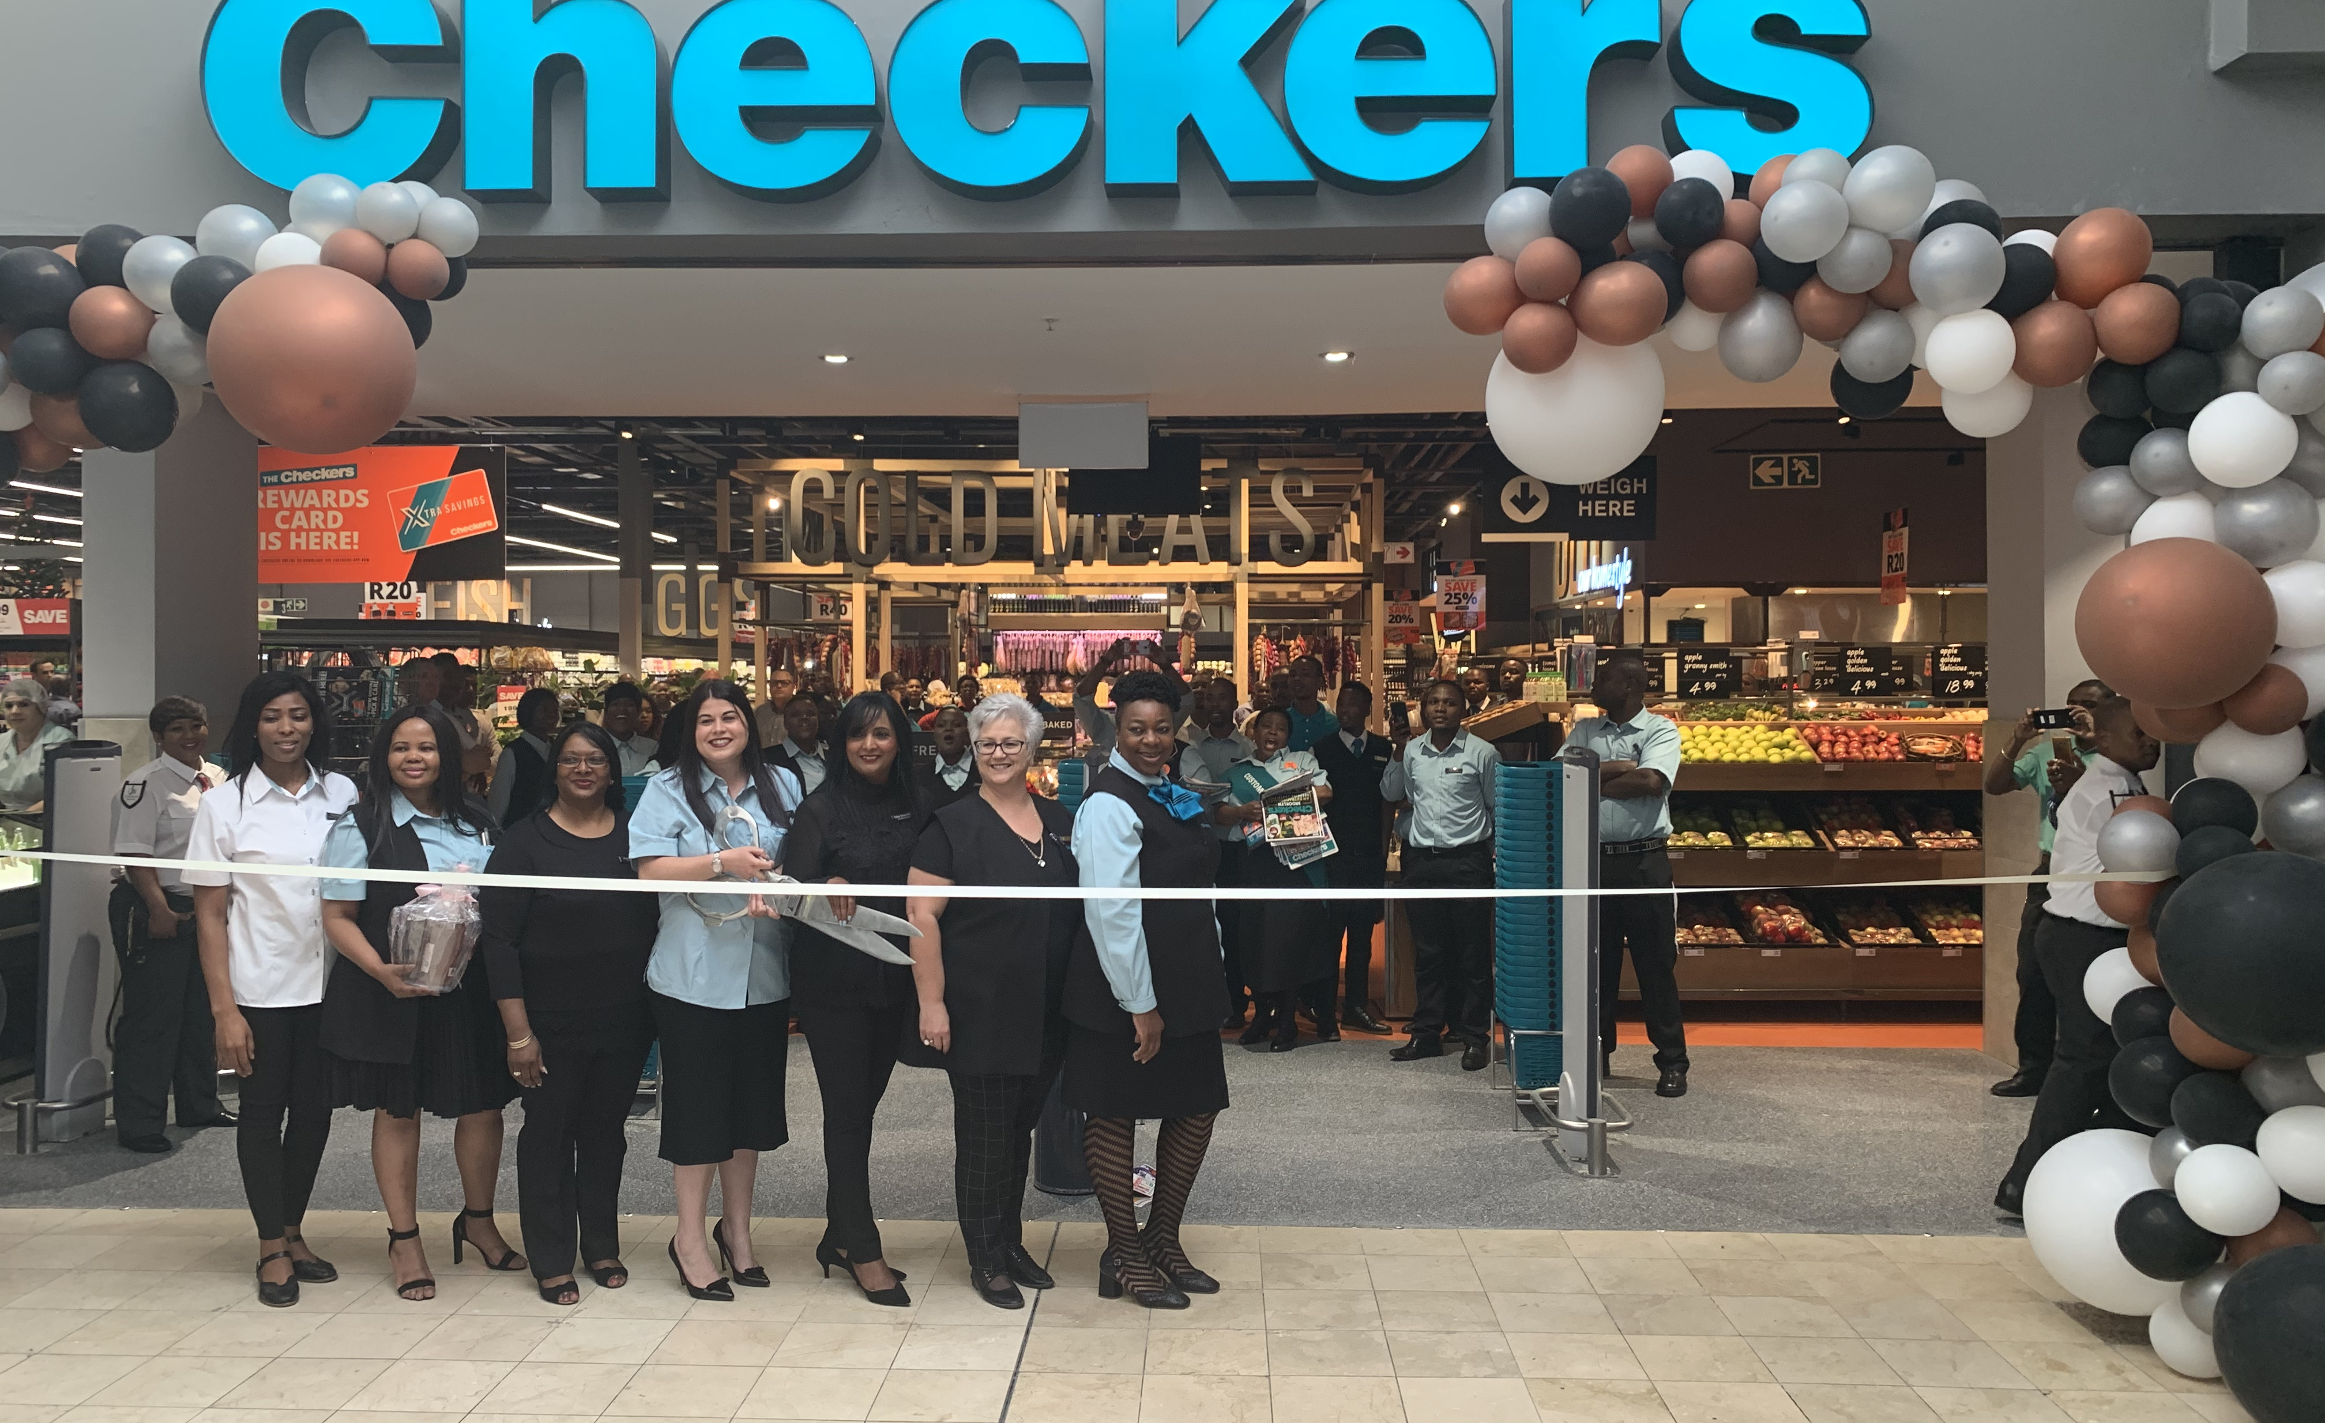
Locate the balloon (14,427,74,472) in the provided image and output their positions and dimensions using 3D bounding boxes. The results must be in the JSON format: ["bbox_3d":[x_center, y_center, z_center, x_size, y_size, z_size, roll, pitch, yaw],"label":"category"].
[{"bbox_3d":[-2.873,-0.701,4.480,0.180,0.175,0.180,0,1,2],"label":"balloon"}]

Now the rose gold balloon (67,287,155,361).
[{"bbox_3d":[-2.660,-0.982,4.420,0.187,0.184,0.187,0,1,2],"label":"rose gold balloon"}]

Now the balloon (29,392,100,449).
[{"bbox_3d":[-2.913,-0.810,4.680,0.215,0.220,0.215,0,1,2],"label":"balloon"}]

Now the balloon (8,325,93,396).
[{"bbox_3d":[-2.801,-0.881,4.400,0.185,0.178,0.185,0,1,2],"label":"balloon"}]

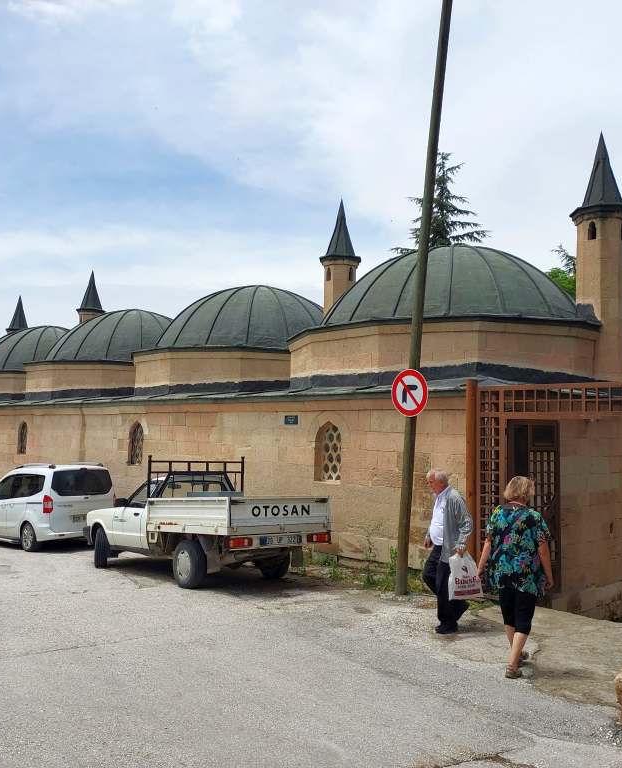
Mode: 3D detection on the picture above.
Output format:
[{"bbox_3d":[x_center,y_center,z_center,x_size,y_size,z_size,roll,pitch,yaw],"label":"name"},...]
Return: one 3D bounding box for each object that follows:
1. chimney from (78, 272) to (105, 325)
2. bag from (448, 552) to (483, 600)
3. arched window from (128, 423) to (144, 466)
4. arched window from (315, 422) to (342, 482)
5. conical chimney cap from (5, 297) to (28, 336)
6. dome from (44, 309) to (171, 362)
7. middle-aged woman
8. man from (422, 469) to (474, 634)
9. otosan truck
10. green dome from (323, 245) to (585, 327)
[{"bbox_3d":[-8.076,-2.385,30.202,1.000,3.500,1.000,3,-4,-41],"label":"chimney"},{"bbox_3d":[1.530,1.911,8.200,0.360,0.470,0.120,3,-4,-25],"label":"bag"},{"bbox_3d":[-4.038,1.411,19.542,0.250,1.018,0.751,3,-4,-41],"label":"arched window"},{"bbox_3d":[0.370,1.186,14.411,0.250,1.044,0.688,3,-4,-41],"label":"arched window"},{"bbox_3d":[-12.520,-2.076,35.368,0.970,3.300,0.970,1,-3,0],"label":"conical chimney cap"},{"bbox_3d":[-5.323,-1.344,25.243,5.150,1.800,5.150,4,-5,-41],"label":"dome"},{"bbox_3d":[1.622,1.534,6.600,0.580,1.590,0.480,0,-3,16],"label":"middle-aged woman"},{"bbox_3d":[1.368,1.678,8.300,0.500,1.660,0.520,2,-3,-24],"label":"man"},{"bbox_3d":[-1.902,2.091,13.109,1.775,1.855,4.693,5,-8,-40],"label":"otosan truck"},{"bbox_3d":[2.809,-1.744,15.986,5.150,1.800,5.150,1,-3,0],"label":"green dome"}]

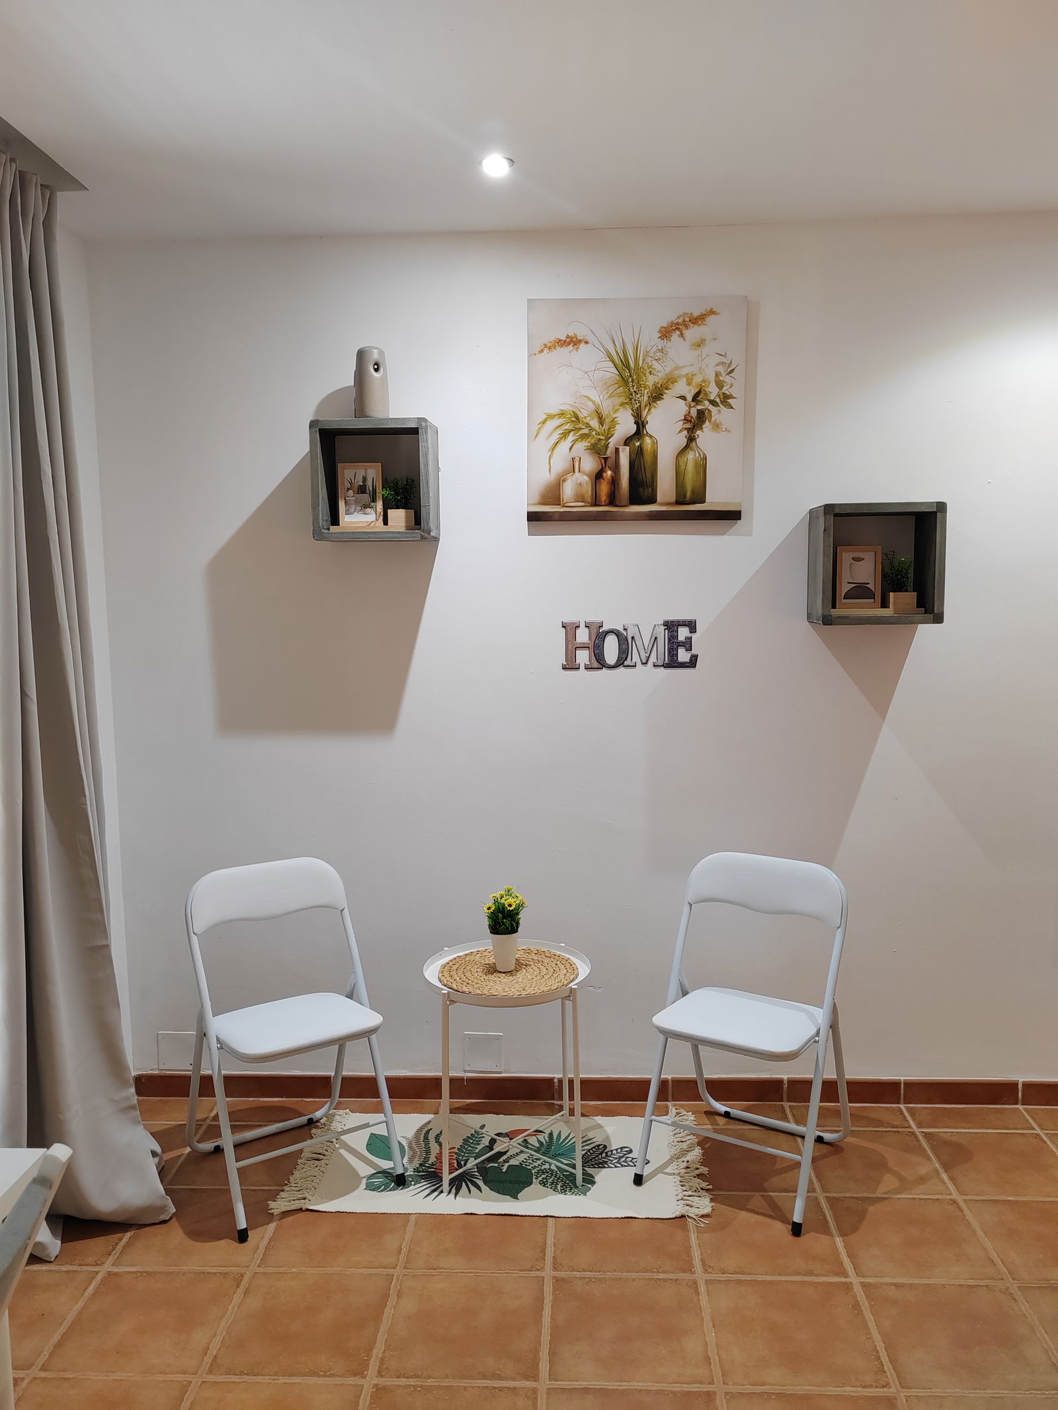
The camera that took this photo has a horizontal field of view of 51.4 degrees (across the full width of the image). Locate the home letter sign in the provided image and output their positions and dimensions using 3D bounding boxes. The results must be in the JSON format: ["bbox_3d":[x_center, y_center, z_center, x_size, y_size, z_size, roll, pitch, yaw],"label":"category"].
[{"bbox_3d":[0.285,-0.171,3.117,0.383,0.140,0.018,0,6,3],"label":"home letter sign"}]

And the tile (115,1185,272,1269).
[{"bbox_3d":[-0.790,1.275,2.680,0.320,0.010,0.320,-1,7,3],"label":"tile"}]

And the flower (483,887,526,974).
[{"bbox_3d":[-0.064,0.602,2.962,0.105,0.231,0.100,-1,7,3],"label":"flower"}]

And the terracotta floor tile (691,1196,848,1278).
[{"bbox_3d":[0.560,1.262,2.612,0.320,0.010,0.320,-1,7,3],"label":"terracotta floor tile"}]

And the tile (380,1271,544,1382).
[{"bbox_3d":[-0.131,1.307,2.311,0.320,0.010,0.320,-1,7,3],"label":"tile"}]

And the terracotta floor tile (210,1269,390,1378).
[{"bbox_3d":[-0.470,1.310,2.326,0.326,0.011,0.326,0,6,3],"label":"terracotta floor tile"}]

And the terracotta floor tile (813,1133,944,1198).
[{"bbox_3d":[0.912,1.222,2.933,0.326,0.011,0.326,0,6,3],"label":"terracotta floor tile"}]

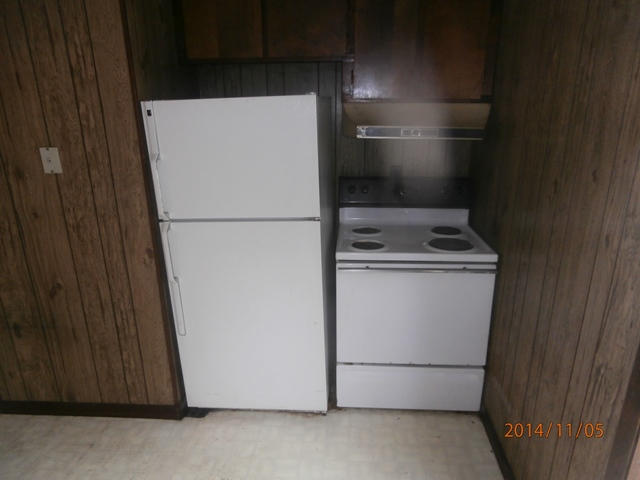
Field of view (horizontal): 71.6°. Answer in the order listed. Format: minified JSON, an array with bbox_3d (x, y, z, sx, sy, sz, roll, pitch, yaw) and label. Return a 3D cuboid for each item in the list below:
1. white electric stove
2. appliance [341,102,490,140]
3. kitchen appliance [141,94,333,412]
[{"bbox_3d":[0.486,0.282,2.496,0.760,1.190,0.665,0,18,4],"label":"white electric stove"},{"bbox_3d":[0.498,-0.628,2.340,0.757,0.180,0.455,0,18,4],"label":"appliance"},{"bbox_3d":[-0.331,0.061,2.462,0.763,1.635,0.735,1,18,6],"label":"kitchen appliance"}]

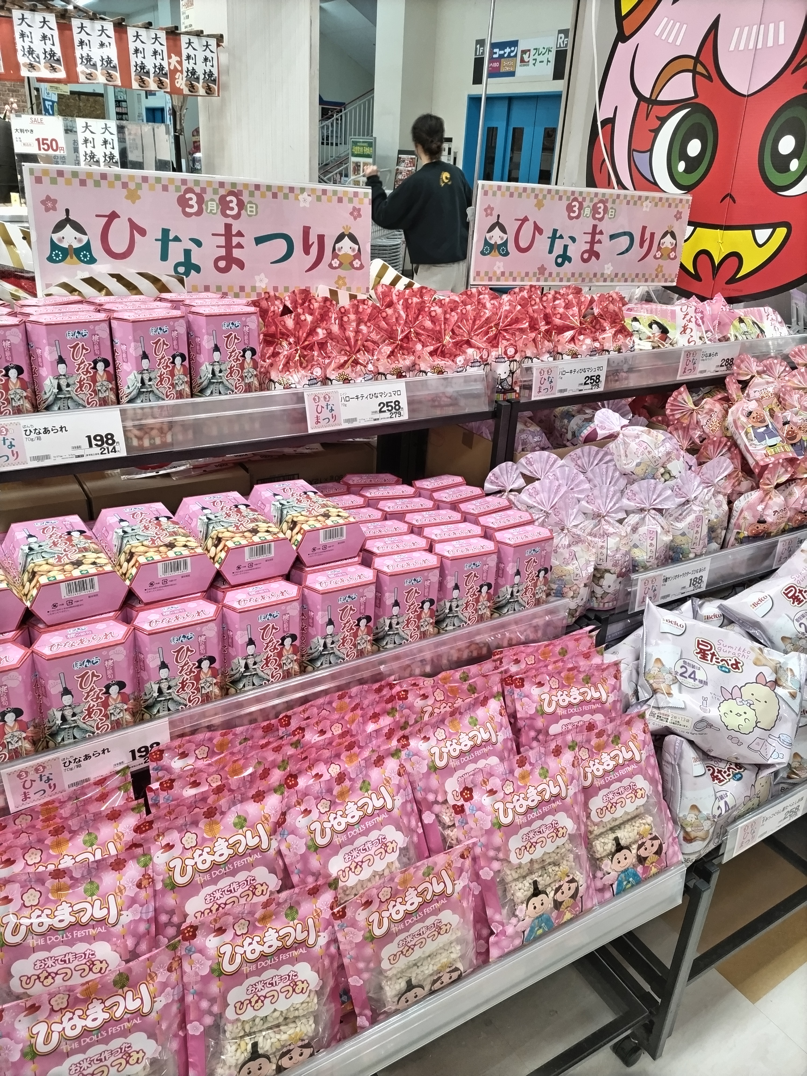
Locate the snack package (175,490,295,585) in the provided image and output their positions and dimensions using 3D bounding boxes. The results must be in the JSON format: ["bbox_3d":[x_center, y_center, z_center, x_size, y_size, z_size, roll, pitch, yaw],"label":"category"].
[{"bbox_3d":[-0.191,-0.003,0.910,0.088,0.044,0.146,-11,29,-31],"label":"snack package"}]

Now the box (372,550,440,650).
[{"bbox_3d":[-0.001,0.095,0.958,0.088,0.146,0.044,-8,28,-25],"label":"box"}]

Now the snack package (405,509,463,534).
[{"bbox_3d":[0.035,0.041,1.080,0.088,0.146,0.044,-6,27,-21],"label":"snack package"}]

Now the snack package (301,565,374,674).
[{"bbox_3d":[-0.073,0.111,0.910,0.088,0.146,0.044,-9,28,-27],"label":"snack package"}]

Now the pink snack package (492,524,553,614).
[{"bbox_3d":[0.147,0.063,1.051,0.088,0.146,0.044,-11,29,-29],"label":"pink snack package"}]

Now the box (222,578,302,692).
[{"bbox_3d":[-0.171,0.144,0.992,0.102,0.169,0.051,-11,29,-27],"label":"box"}]

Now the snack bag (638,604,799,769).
[{"bbox_3d":[0.458,0.210,1.160,0.250,0.185,0.065,17,-17,-10],"label":"snack bag"}]

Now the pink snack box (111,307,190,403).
[{"bbox_3d":[-0.327,-0.208,1.067,0.102,0.169,0.051,-16,32,-35],"label":"pink snack box"}]

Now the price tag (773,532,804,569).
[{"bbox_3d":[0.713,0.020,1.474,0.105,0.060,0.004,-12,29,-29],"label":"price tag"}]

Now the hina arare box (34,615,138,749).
[{"bbox_3d":[-0.343,0.182,0.888,0.102,0.169,0.051,-11,29,-27],"label":"hina arare box"}]

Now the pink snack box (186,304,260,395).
[{"bbox_3d":[-0.243,-0.228,1.119,0.102,0.169,0.051,-12,29,-29],"label":"pink snack box"}]

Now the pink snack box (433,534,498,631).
[{"bbox_3d":[0.070,0.078,1.003,0.088,0.146,0.044,-8,27,-24],"label":"pink snack box"}]

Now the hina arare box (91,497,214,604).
[{"bbox_3d":[-0.267,0.012,0.863,0.088,0.044,0.146,-11,29,-31],"label":"hina arare box"}]

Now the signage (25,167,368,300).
[{"bbox_3d":[-0.315,-0.505,1.371,0.580,0.200,0.008,-10,25,-27],"label":"signage"}]

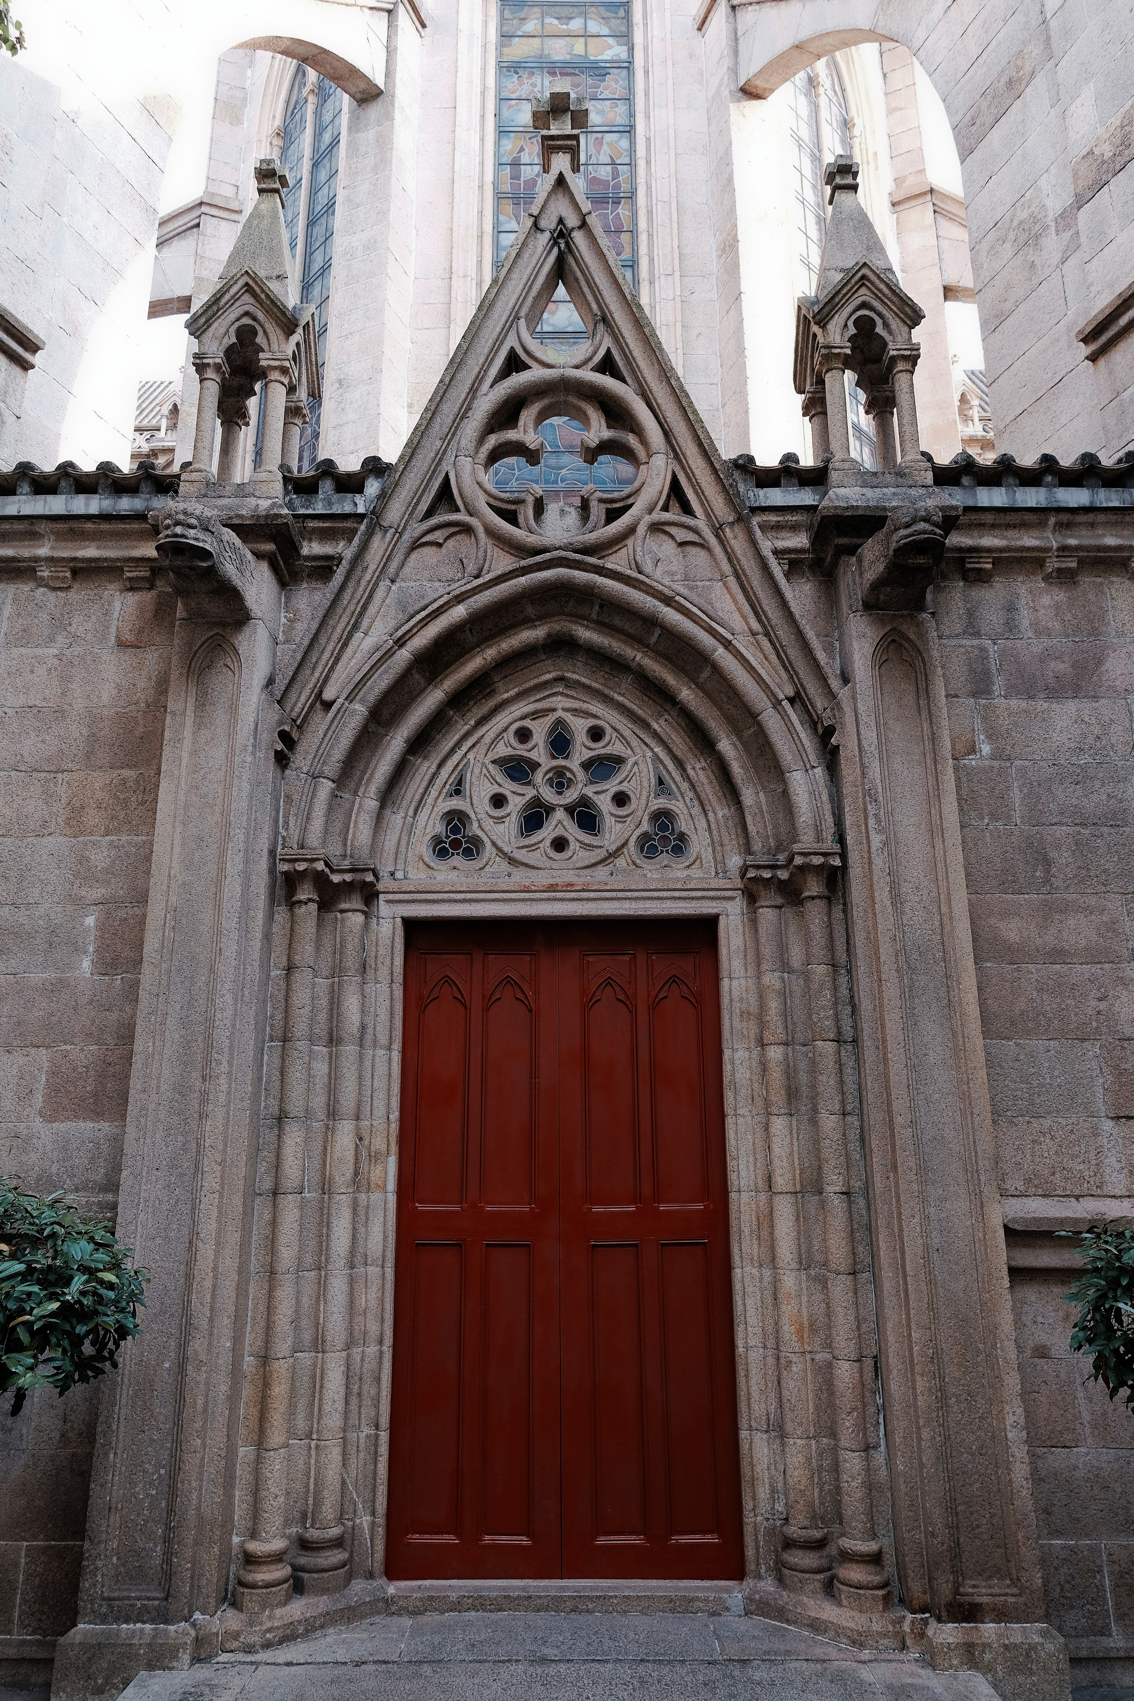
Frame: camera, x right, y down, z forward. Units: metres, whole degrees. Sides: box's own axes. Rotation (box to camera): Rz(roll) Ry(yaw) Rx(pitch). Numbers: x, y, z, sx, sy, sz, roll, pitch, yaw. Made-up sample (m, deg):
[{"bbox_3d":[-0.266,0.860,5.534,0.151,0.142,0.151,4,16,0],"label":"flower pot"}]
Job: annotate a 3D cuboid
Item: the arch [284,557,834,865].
[{"bbox_3d":[-0.038,-0.639,5.330,2.402,1.435,0.395,0,-16,0],"label":"arch"}]

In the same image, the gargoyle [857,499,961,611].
[{"bbox_3d":[1.514,-1.303,4.987,0.290,0.380,0.530,0,-16,1],"label":"gargoyle"}]

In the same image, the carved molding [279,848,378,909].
[{"bbox_3d":[-1.063,0.150,5.101,0.374,0.208,0.374,0,-16,0],"label":"carved molding"}]

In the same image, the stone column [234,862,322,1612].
[{"bbox_3d":[-1.169,1.475,4.762,0.200,2.940,0.200,0,-16,1],"label":"stone column"}]

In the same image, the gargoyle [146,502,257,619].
[{"bbox_3d":[-1.590,-1.277,4.947,0.312,0.343,0.468,0,-16,0],"label":"gargoyle"}]

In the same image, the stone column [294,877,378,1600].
[{"bbox_3d":[-0.962,1.497,4.818,0.208,2.839,0.208,0,-16,0],"label":"stone column"}]

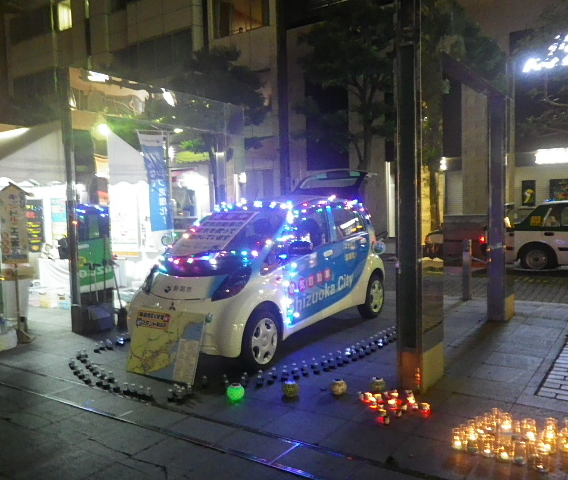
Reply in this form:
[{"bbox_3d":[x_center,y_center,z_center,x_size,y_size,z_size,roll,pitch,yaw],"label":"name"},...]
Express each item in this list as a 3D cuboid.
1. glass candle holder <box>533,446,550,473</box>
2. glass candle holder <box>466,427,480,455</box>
[{"bbox_3d":[1.349,1.148,2.705,0.067,0.102,0.067,-1,3,0],"label":"glass candle holder"},{"bbox_3d":[1.103,1.176,3.014,0.069,0.110,0.069,-2,3,0],"label":"glass candle holder"}]

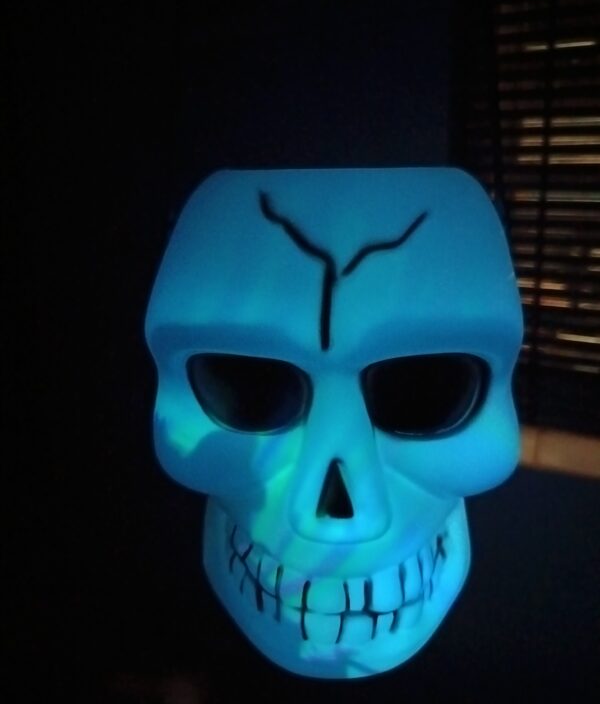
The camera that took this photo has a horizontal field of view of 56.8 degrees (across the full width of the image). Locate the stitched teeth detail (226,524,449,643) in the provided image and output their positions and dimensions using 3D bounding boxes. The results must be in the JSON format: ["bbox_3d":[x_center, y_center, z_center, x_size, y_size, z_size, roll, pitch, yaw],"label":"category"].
[{"bbox_3d":[0.021,0.127,0.305,0.122,0.054,0.040,1,10,3],"label":"stitched teeth detail"}]

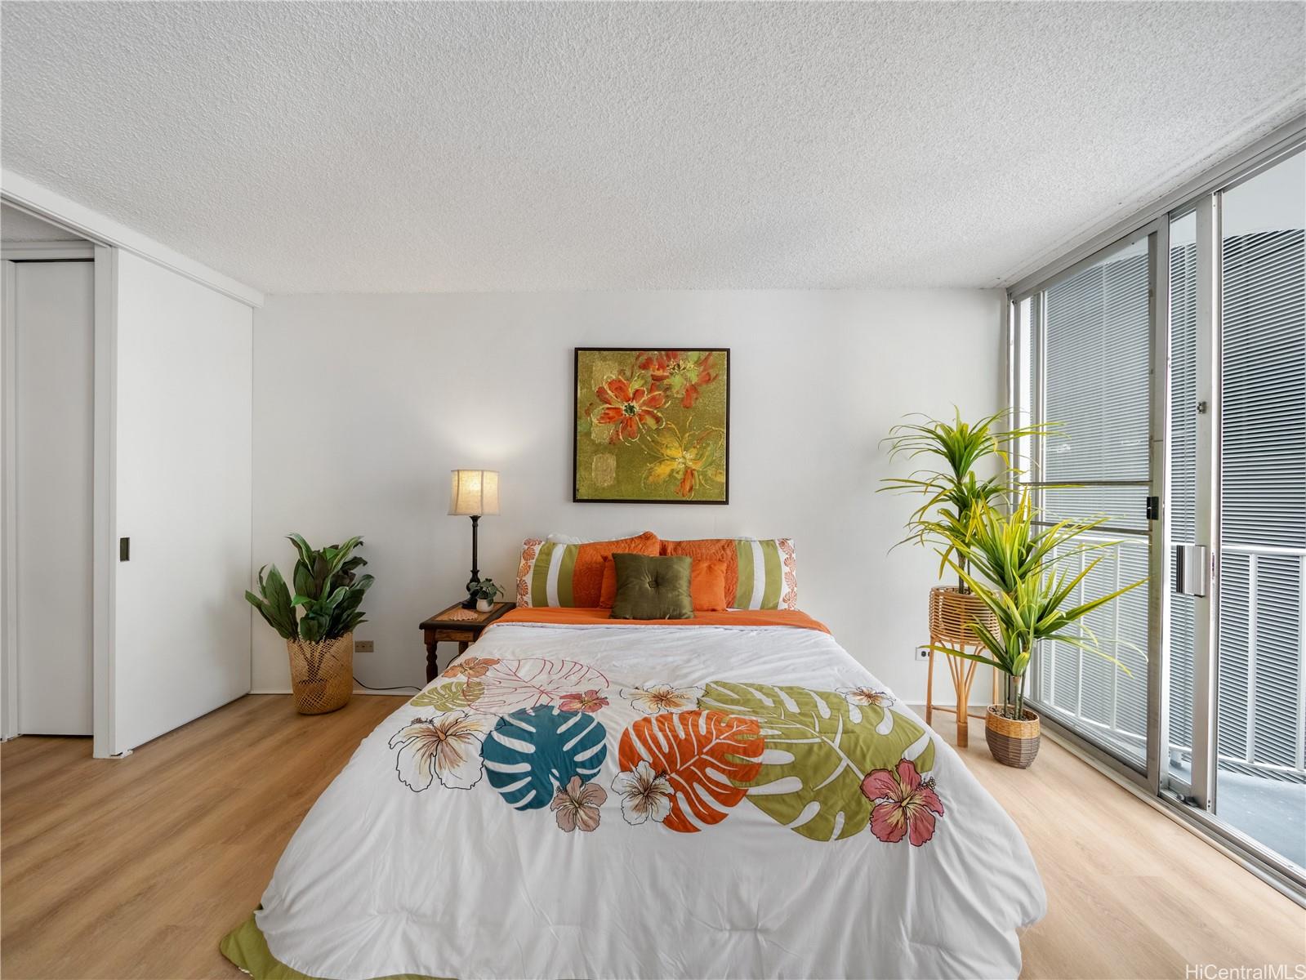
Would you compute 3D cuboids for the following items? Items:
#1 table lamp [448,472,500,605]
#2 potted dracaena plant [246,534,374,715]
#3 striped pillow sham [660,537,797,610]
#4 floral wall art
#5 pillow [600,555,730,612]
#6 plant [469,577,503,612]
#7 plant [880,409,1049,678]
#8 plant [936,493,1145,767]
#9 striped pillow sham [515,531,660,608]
[{"bbox_3d":[-1.016,0.277,3.007,0.290,0.780,0.290,0,0,1],"label":"table lamp"},{"bbox_3d":[-1.912,0.739,2.970,0.660,1.018,0.540,0,0,1],"label":"potted dracaena plant"},{"bbox_3d":[0.412,0.447,2.881,0.750,0.450,0.180,0,-28,1],"label":"striped pillow sham"},{"bbox_3d":[-0.007,-0.379,3.127,0.925,0.925,0.040,0,0,1],"label":"floral wall art"},{"bbox_3d":[0.058,0.495,2.770,0.649,0.330,0.150,0,-30,1],"label":"pillow"},{"bbox_3d":[-0.932,0.568,2.955,0.190,0.195,0.180,0,0,1],"label":"plant"},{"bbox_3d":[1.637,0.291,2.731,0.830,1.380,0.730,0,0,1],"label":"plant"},{"bbox_3d":[1.707,0.642,2.459,0.800,1.268,0.750,0,0,1],"label":"plant"},{"bbox_3d":[-0.350,0.437,2.900,0.795,0.460,0.180,0,-28,1],"label":"striped pillow sham"}]

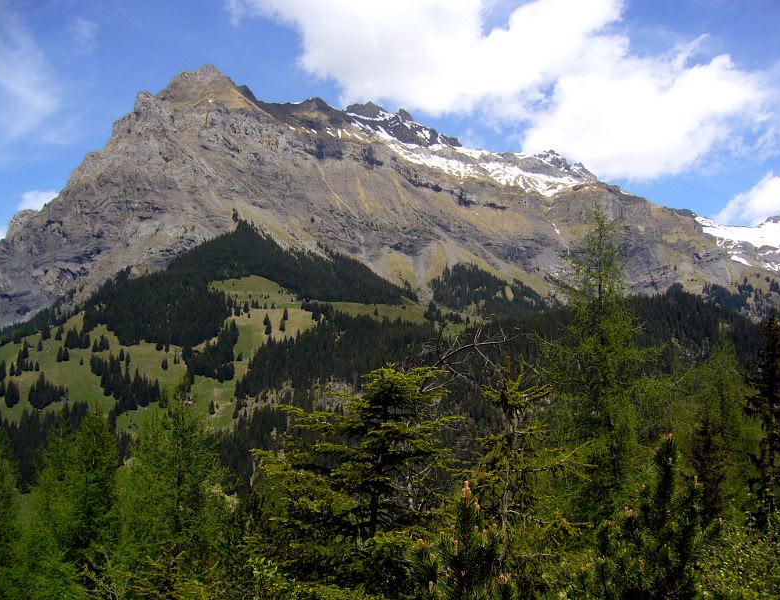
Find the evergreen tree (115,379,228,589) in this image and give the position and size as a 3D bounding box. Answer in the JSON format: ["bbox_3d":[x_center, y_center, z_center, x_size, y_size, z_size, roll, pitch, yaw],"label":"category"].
[{"bbox_3d":[-5.673,4.764,21.000,2.871,5.452,2.871,0,-6,0],"label":"evergreen tree"}]

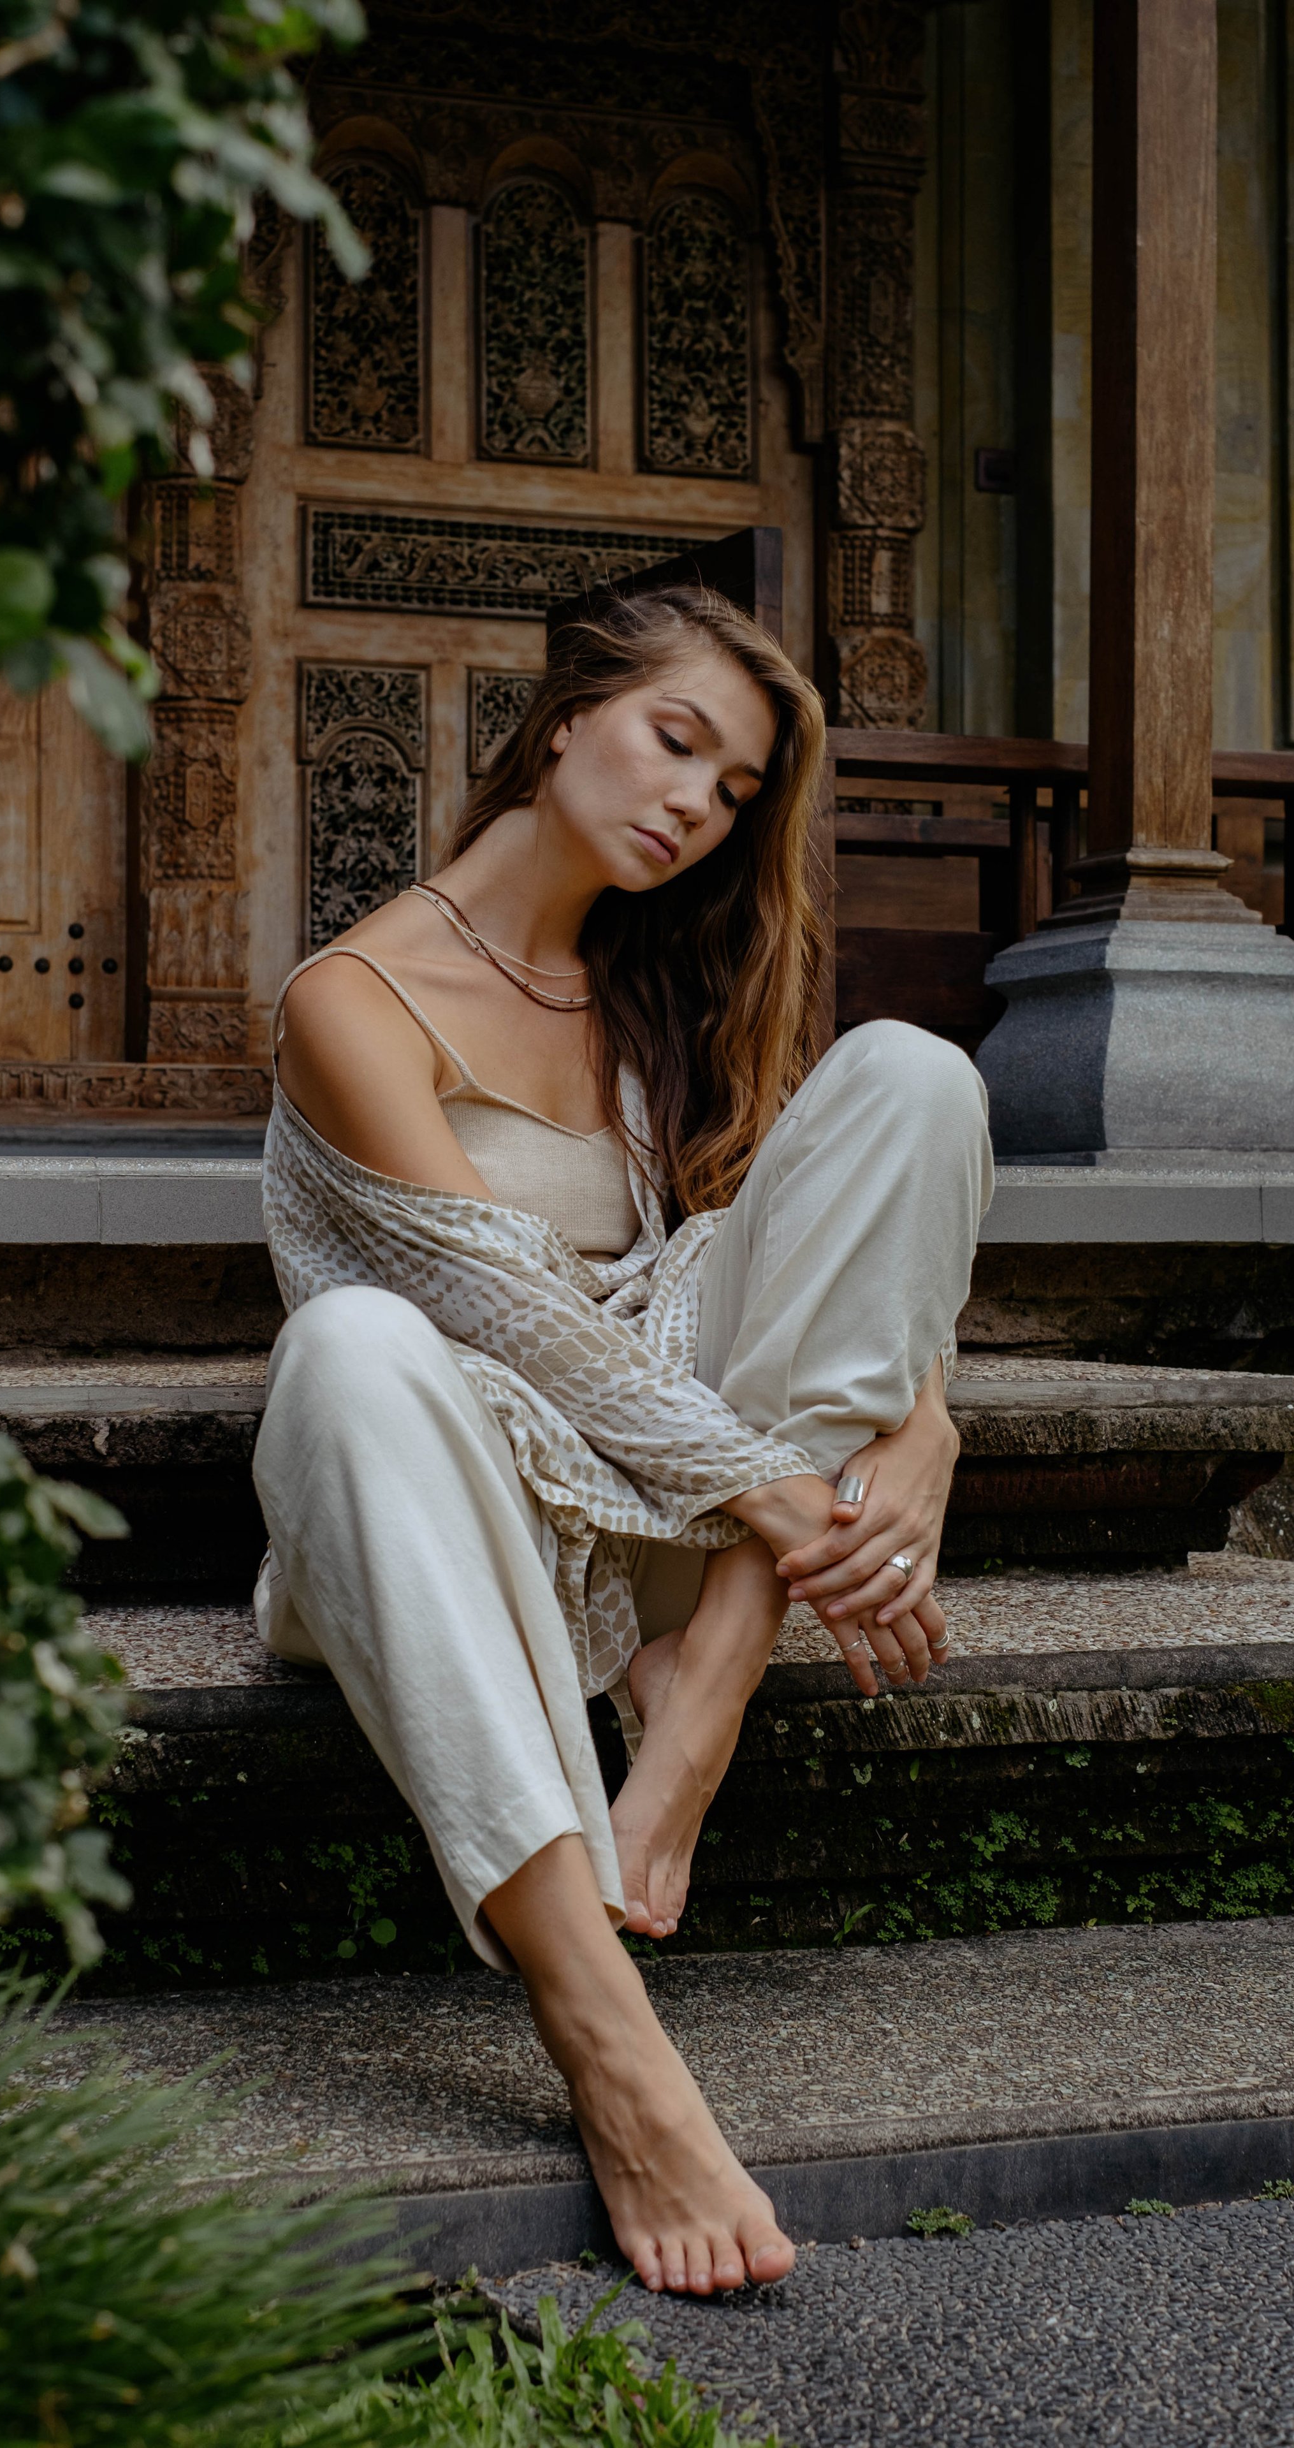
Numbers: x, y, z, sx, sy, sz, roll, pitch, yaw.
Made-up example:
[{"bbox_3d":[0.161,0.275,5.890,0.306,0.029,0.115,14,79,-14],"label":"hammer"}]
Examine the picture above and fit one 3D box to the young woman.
[{"bbox_3d":[-0.041,0.057,2.480,0.520,1.030,0.900,-1,3,-20],"label":"young woman"}]

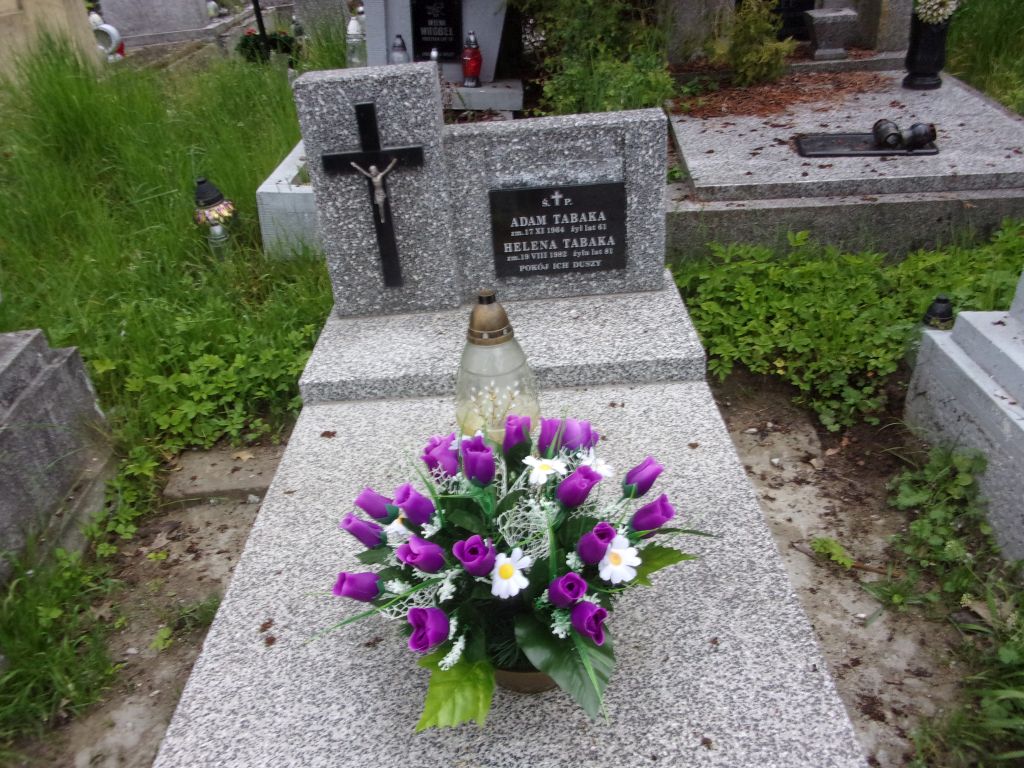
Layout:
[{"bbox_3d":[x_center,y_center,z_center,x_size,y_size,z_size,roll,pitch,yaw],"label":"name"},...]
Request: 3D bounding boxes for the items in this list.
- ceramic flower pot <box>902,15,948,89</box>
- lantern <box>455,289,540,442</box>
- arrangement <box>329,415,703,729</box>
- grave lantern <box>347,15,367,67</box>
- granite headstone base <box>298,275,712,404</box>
[{"bbox_3d":[1.967,-1.572,3.918,0.190,0.320,0.190,-4,30,2],"label":"ceramic flower pot"},{"bbox_3d":[-0.032,-0.025,1.526,0.156,0.321,0.156,-4,30,2],"label":"lantern"},{"bbox_3d":[0.003,0.222,1.083,0.450,0.330,0.400,-4,30,2],"label":"arrangement"},{"bbox_3d":[-0.845,-1.834,4.500,0.108,0.310,0.108,-4,30,2],"label":"grave lantern"},{"bbox_3d":[-0.020,-0.123,1.962,0.860,0.050,0.482,-4,30,2],"label":"granite headstone base"}]

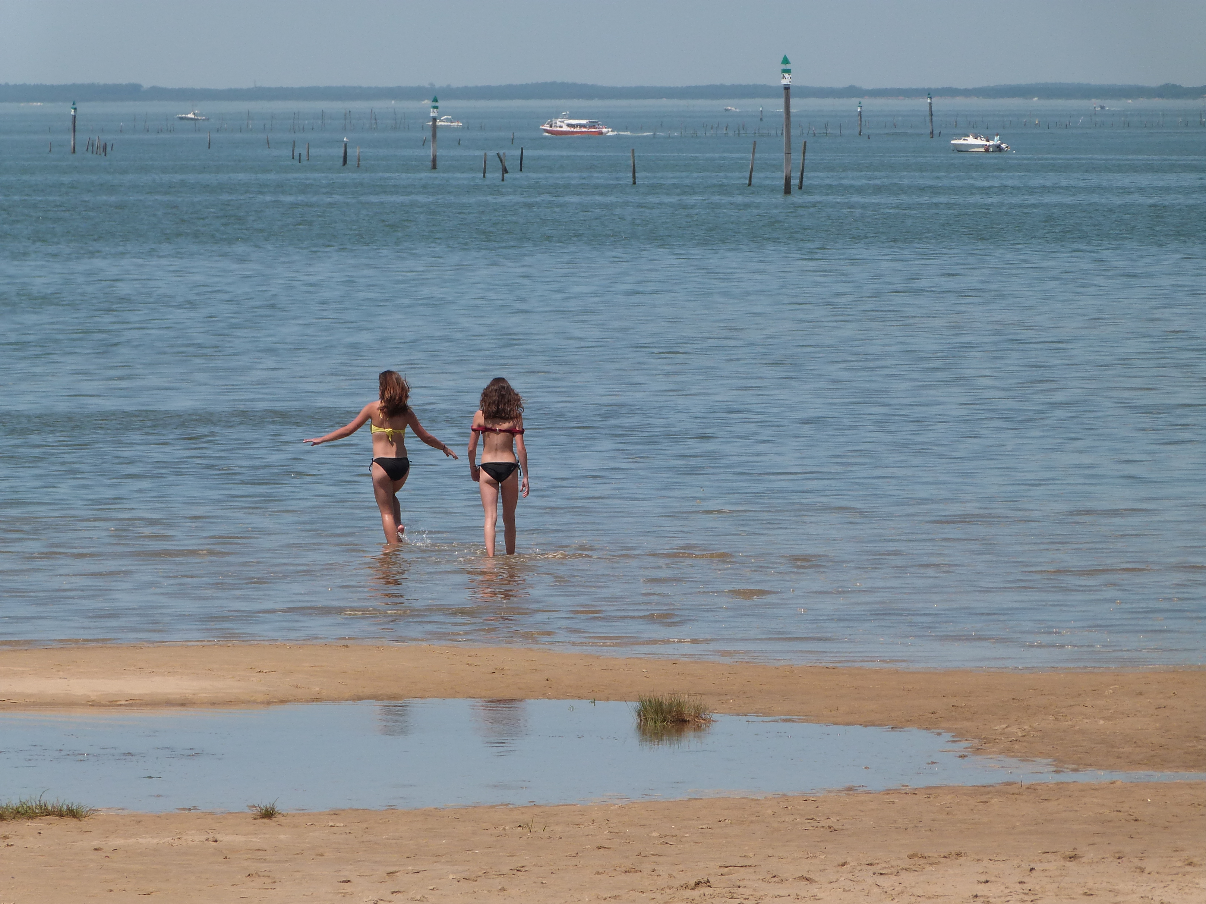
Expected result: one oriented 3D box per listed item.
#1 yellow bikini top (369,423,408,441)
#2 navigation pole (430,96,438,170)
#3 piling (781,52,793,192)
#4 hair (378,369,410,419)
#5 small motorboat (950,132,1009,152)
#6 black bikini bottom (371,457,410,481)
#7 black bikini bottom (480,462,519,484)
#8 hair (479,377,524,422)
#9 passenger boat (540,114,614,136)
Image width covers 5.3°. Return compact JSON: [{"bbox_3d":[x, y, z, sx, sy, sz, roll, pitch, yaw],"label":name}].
[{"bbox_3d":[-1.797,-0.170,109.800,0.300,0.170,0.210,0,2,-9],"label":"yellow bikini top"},{"bbox_3d":[-10.457,-19.750,810.000,0.450,4.600,0.450,0,2,0],"label":"navigation pole"},{"bbox_3d":[7.994,-14.206,570.000,0.450,6.100,0.450,0,2,0],"label":"piling"},{"bbox_3d":[-1.749,-0.486,109.800,0.265,0.410,0.250,-1,2,-22],"label":"hair"},{"bbox_3d":[35.917,-29.534,1250.000,5.800,1.850,2.200,1,2,21],"label":"small motorboat"},{"bbox_3d":[-1.781,0.146,109.800,0.325,0.205,0.210,0,2,-11],"label":"black bikini bottom"},{"bbox_3d":[-0.845,0.169,107.000,0.315,0.185,0.200,0,2,0],"label":"black bikini bottom"},{"bbox_3d":[-0.831,-0.431,107.000,0.355,0.360,0.260,0,2,0],"label":"hair"},{"bbox_3d":[-4.531,-56.155,2250.000,12.300,3.900,3.600,0,2,12],"label":"passenger boat"}]

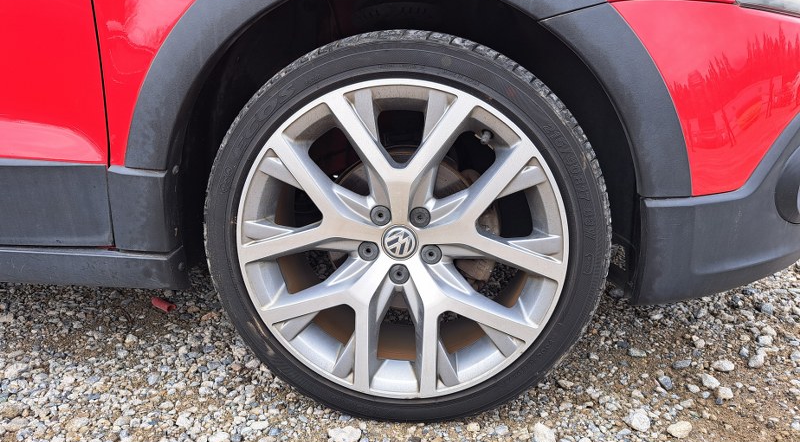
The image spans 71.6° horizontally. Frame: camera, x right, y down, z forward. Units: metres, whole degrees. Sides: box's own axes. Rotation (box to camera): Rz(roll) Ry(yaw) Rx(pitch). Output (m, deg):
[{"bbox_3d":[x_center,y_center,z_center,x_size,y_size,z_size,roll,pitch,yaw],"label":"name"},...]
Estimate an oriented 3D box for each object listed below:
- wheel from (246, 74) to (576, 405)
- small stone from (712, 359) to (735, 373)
[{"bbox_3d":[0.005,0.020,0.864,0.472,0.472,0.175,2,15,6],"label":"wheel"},{"bbox_3d":[0.595,0.267,1.020,0.036,0.022,0.030,9,17,32],"label":"small stone"}]

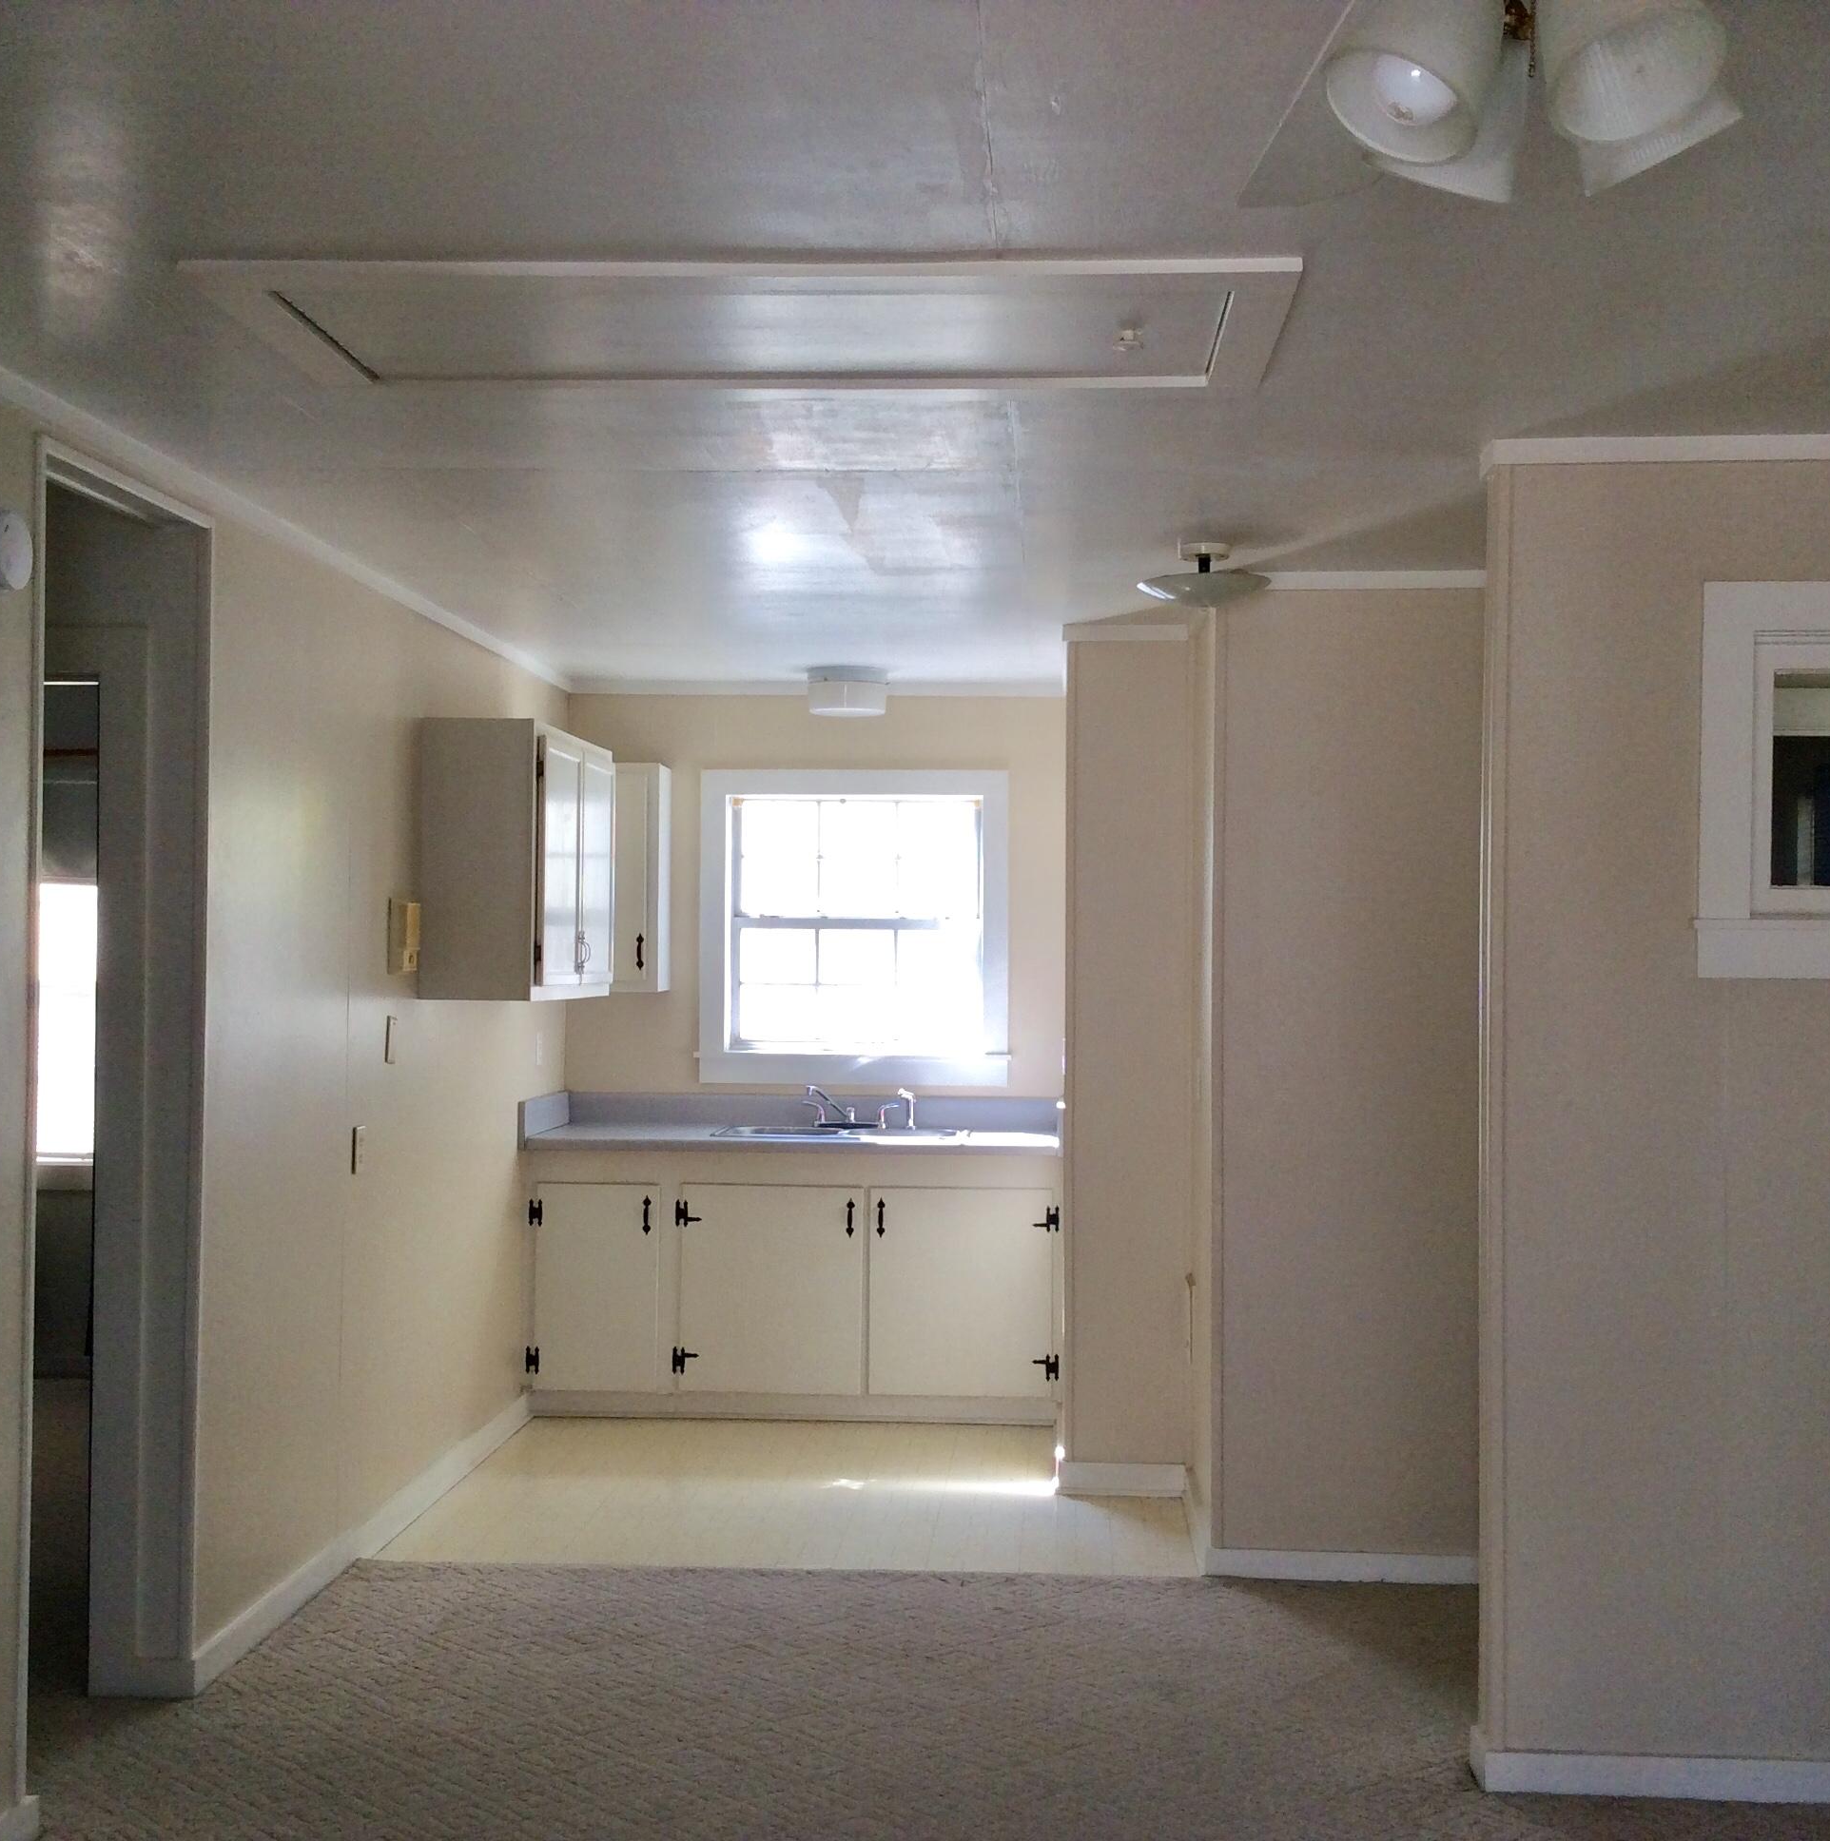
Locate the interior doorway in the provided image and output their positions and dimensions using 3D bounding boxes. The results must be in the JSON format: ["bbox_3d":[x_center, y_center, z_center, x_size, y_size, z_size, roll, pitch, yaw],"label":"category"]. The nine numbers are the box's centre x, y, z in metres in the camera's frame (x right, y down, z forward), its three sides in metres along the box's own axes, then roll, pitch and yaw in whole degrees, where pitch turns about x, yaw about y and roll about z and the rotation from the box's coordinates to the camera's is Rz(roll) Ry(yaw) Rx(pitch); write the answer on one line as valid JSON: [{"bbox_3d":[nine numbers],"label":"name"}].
[{"bbox_3d":[-1.524,0.374,4.172,0.143,2.364,0.791,0,-1,4],"label":"interior doorway"}]

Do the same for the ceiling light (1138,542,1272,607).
[{"bbox_3d":[0.655,-0.781,5.177,0.297,0.139,0.301,0,-1,4],"label":"ceiling light"}]

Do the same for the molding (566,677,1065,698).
[{"bbox_3d":[-0.341,-0.803,7.919,1.731,0.052,0.025,1,-1,4],"label":"molding"}]

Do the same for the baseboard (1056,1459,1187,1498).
[{"bbox_3d":[0.593,1.579,6.441,0.342,0.104,0.020,1,-1,4],"label":"baseboard"}]

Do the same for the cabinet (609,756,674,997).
[{"bbox_3d":[-1.032,-0.137,7.806,0.369,0.767,0.320,1,-1,4],"label":"cabinet"}]

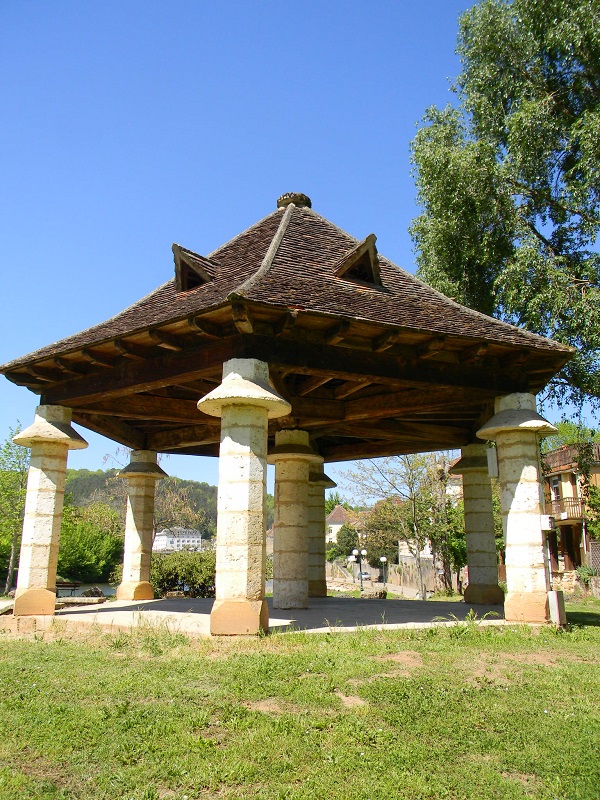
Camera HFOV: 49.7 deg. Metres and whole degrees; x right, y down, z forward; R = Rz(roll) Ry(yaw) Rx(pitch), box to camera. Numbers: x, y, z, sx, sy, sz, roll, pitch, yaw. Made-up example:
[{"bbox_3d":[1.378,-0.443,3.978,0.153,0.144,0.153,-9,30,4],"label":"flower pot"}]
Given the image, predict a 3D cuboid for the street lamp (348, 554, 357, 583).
[{"bbox_3d":[7.304,23.351,89.181,1.000,3.600,0.550,-1,-14,4],"label":"street lamp"}]

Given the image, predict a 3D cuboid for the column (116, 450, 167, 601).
[{"bbox_3d":[-3.603,2.805,14.623,1.180,3.250,1.180,-10,-18,36],"label":"column"}]

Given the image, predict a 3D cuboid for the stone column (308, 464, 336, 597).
[{"bbox_3d":[0.377,3.234,16.245,1.180,3.250,1.180,-2,-14,7],"label":"stone column"}]

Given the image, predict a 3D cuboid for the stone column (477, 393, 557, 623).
[{"bbox_3d":[3.284,1.554,9.559,1.180,3.250,1.180,-10,-18,36],"label":"stone column"}]

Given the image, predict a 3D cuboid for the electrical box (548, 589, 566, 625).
[{"bbox_3d":[3.853,3.115,9.678,0.156,0.484,0.365,-10,-18,36],"label":"electrical box"}]

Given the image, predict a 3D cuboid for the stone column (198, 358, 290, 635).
[{"bbox_3d":[-0.697,1.125,7.936,1.180,3.250,1.180,-2,-14,7],"label":"stone column"}]

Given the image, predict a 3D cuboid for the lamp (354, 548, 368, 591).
[{"bbox_3d":[5.471,15.255,58.036,1.150,3.600,0.500,-1,-14,5],"label":"lamp"}]

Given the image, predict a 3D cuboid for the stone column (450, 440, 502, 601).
[{"bbox_3d":[3.821,2.609,13.713,1.180,3.250,1.180,6,-15,-22],"label":"stone column"}]

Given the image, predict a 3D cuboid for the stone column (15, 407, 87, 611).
[{"bbox_3d":[-4.140,1.751,10.468,1.180,3.250,1.180,6,-15,-22],"label":"stone column"}]

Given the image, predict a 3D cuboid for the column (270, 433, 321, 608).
[{"bbox_3d":[-0.160,2.203,12.051,1.180,3.185,1.180,-2,-14,7],"label":"column"}]

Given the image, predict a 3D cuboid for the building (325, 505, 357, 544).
[{"bbox_3d":[11.550,35.090,180.070,9.000,11.500,9.500,-1,-14,4],"label":"building"}]

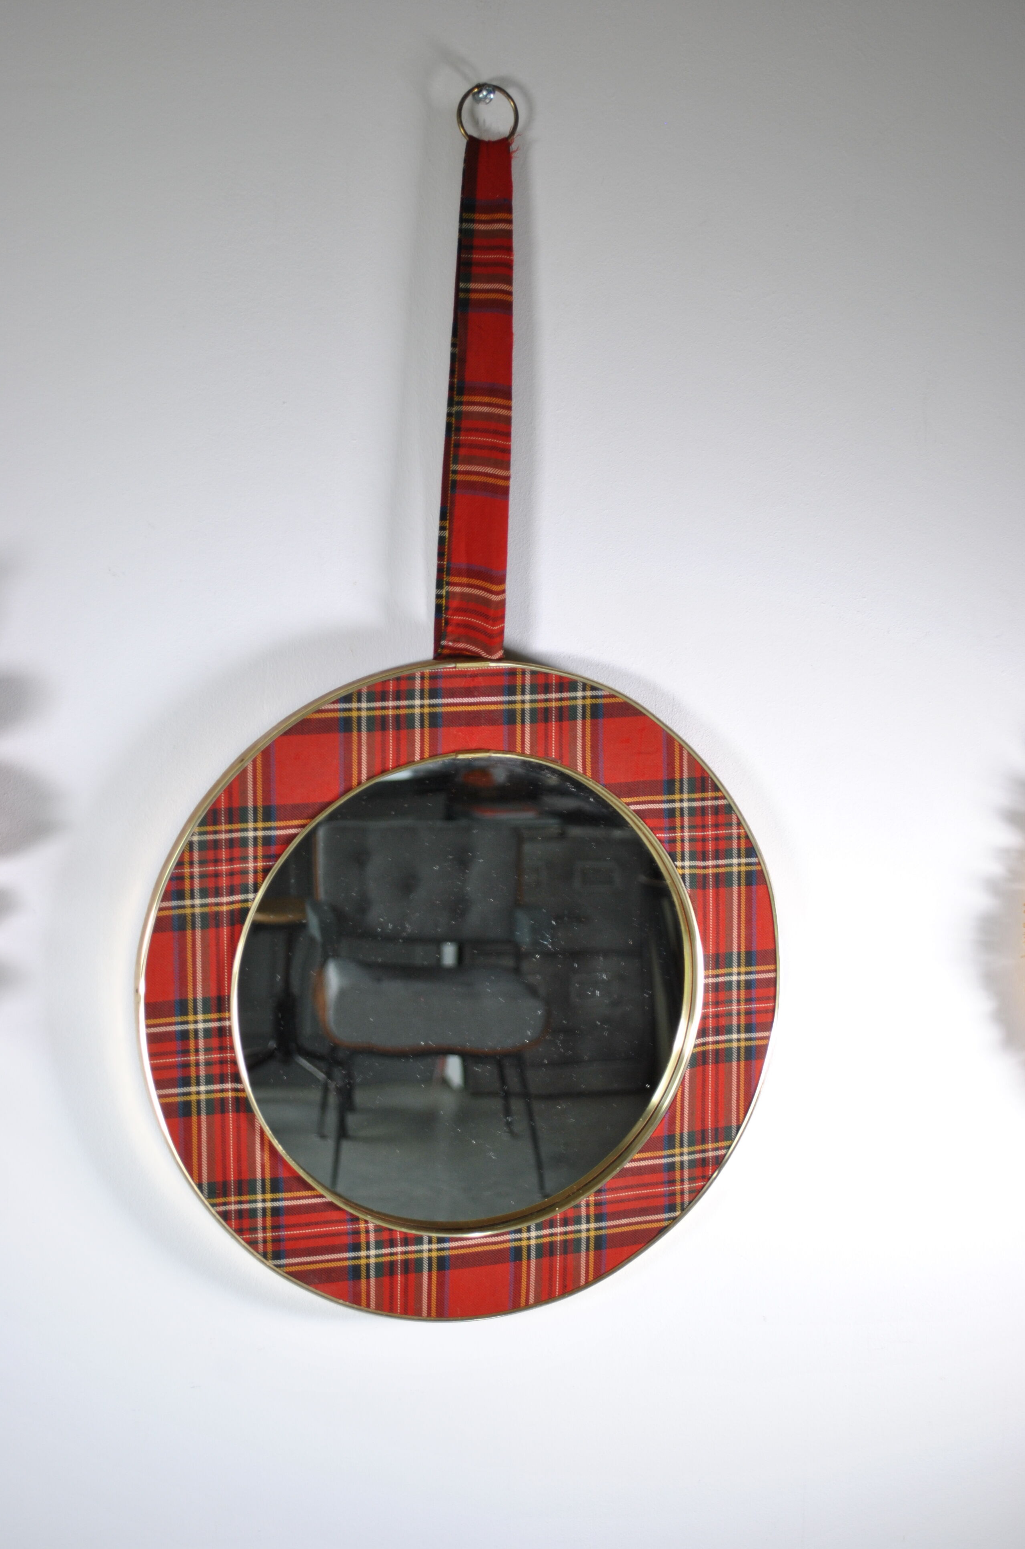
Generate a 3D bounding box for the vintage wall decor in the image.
[{"bbox_3d":[-0.018,-0.026,1.083,0.295,0.541,0.028,-1,6,-18],"label":"vintage wall decor"}]

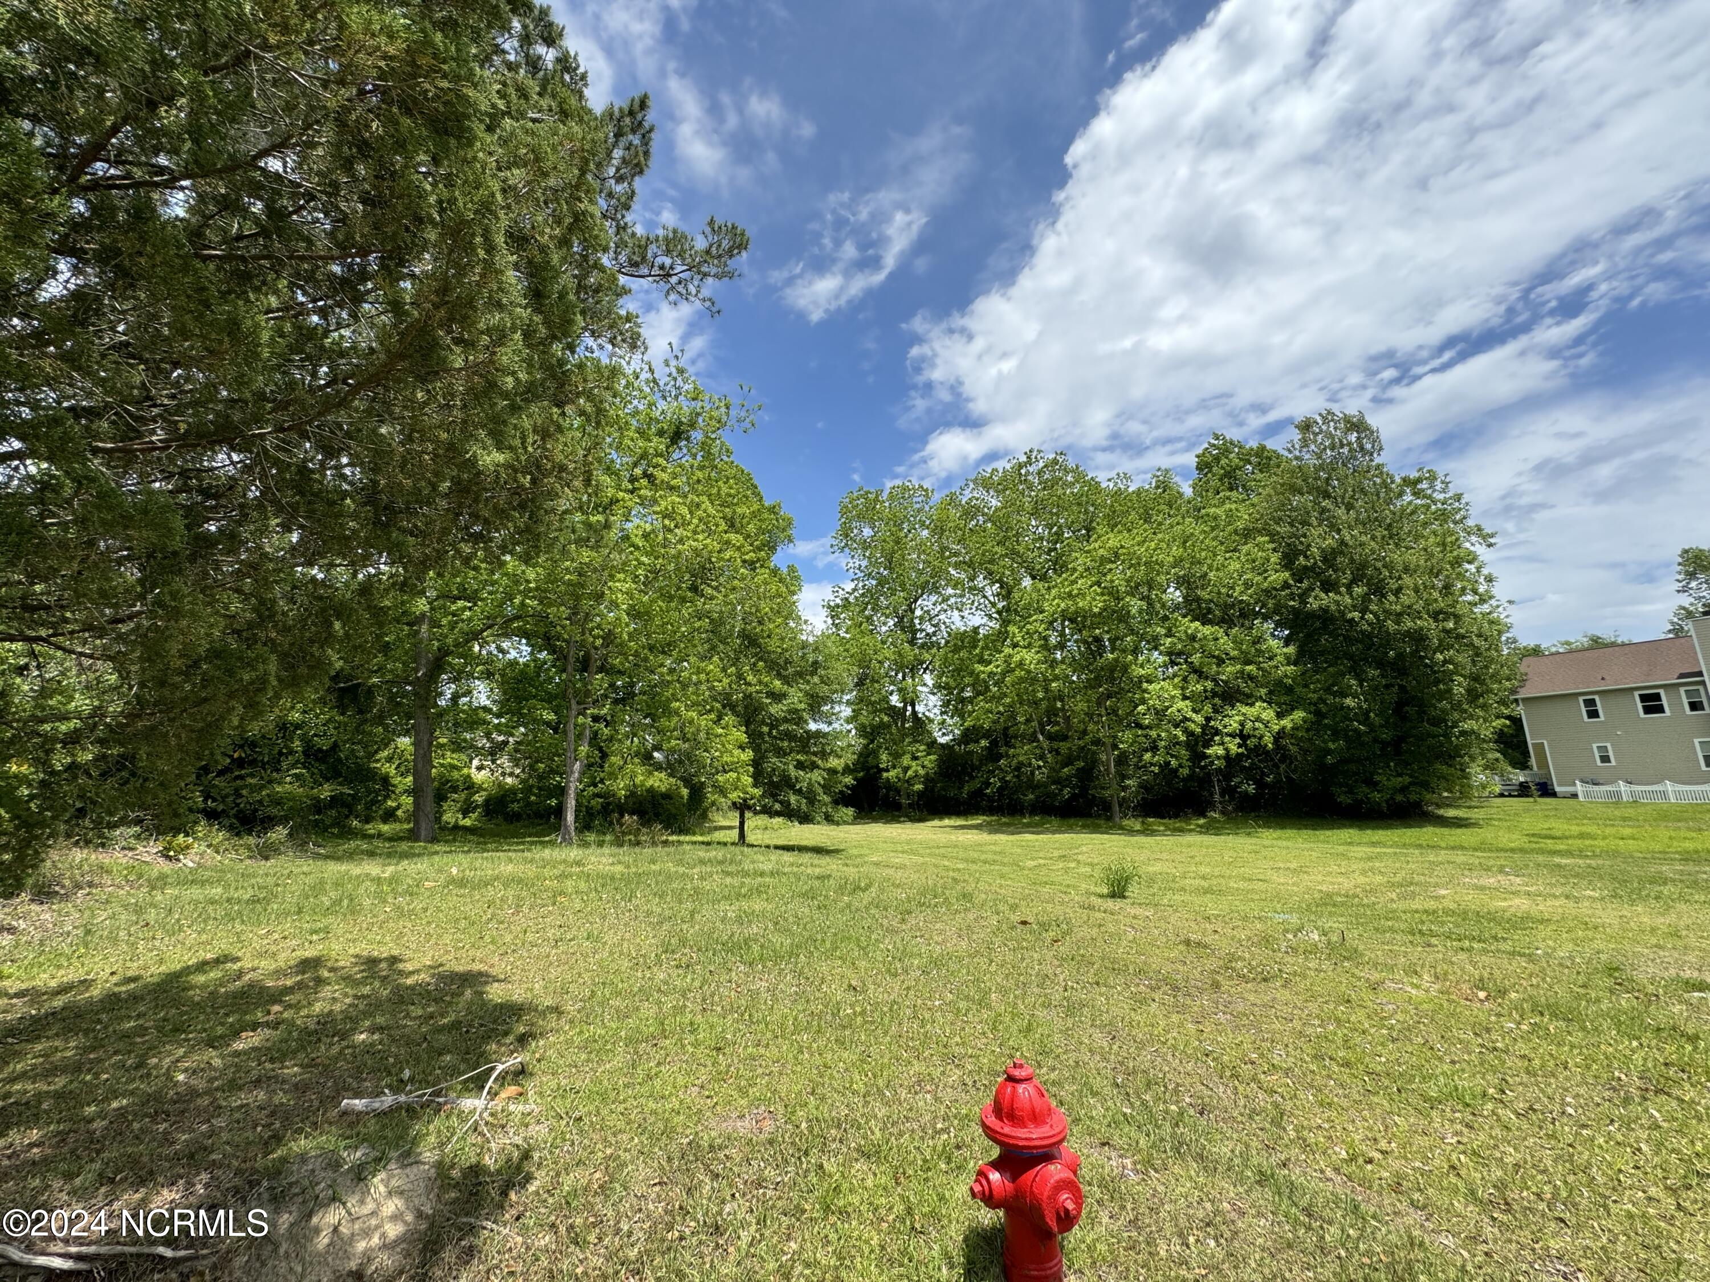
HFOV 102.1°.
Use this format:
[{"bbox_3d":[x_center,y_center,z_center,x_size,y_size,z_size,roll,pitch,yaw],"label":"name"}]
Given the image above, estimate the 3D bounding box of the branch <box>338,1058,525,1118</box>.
[{"bbox_3d":[-2.324,2.442,3.731,0.930,0.180,0.400,-2,-12,0],"label":"branch"}]

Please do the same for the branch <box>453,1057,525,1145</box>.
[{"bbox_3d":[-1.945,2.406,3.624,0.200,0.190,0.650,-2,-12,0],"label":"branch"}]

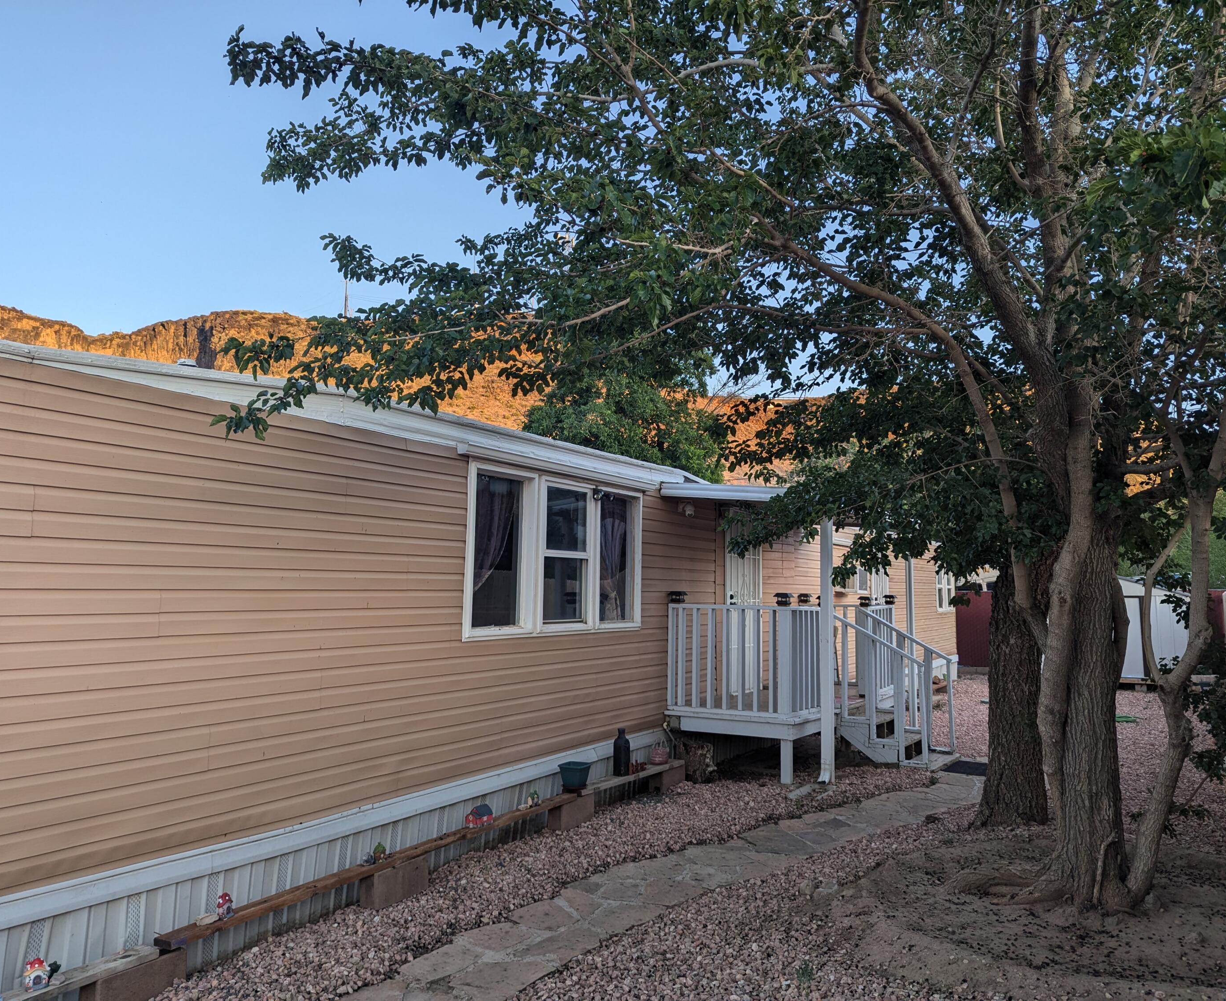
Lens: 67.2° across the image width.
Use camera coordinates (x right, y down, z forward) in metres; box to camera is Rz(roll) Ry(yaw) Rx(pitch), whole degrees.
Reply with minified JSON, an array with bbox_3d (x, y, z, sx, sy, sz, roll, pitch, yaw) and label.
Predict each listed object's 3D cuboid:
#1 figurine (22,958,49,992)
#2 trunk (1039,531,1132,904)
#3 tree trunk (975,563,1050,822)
[{"bbox_3d":[-2.124,1.749,3.402,0.067,0.104,0.089,-3,-7,37],"label":"figurine"},{"bbox_3d":[2.472,1.108,4.811,0.436,1.871,0.416,-2,-6,27],"label":"trunk"},{"bbox_3d":[2.744,1.324,6.376,0.465,1.742,0.446,-1,-6,23],"label":"tree trunk"}]

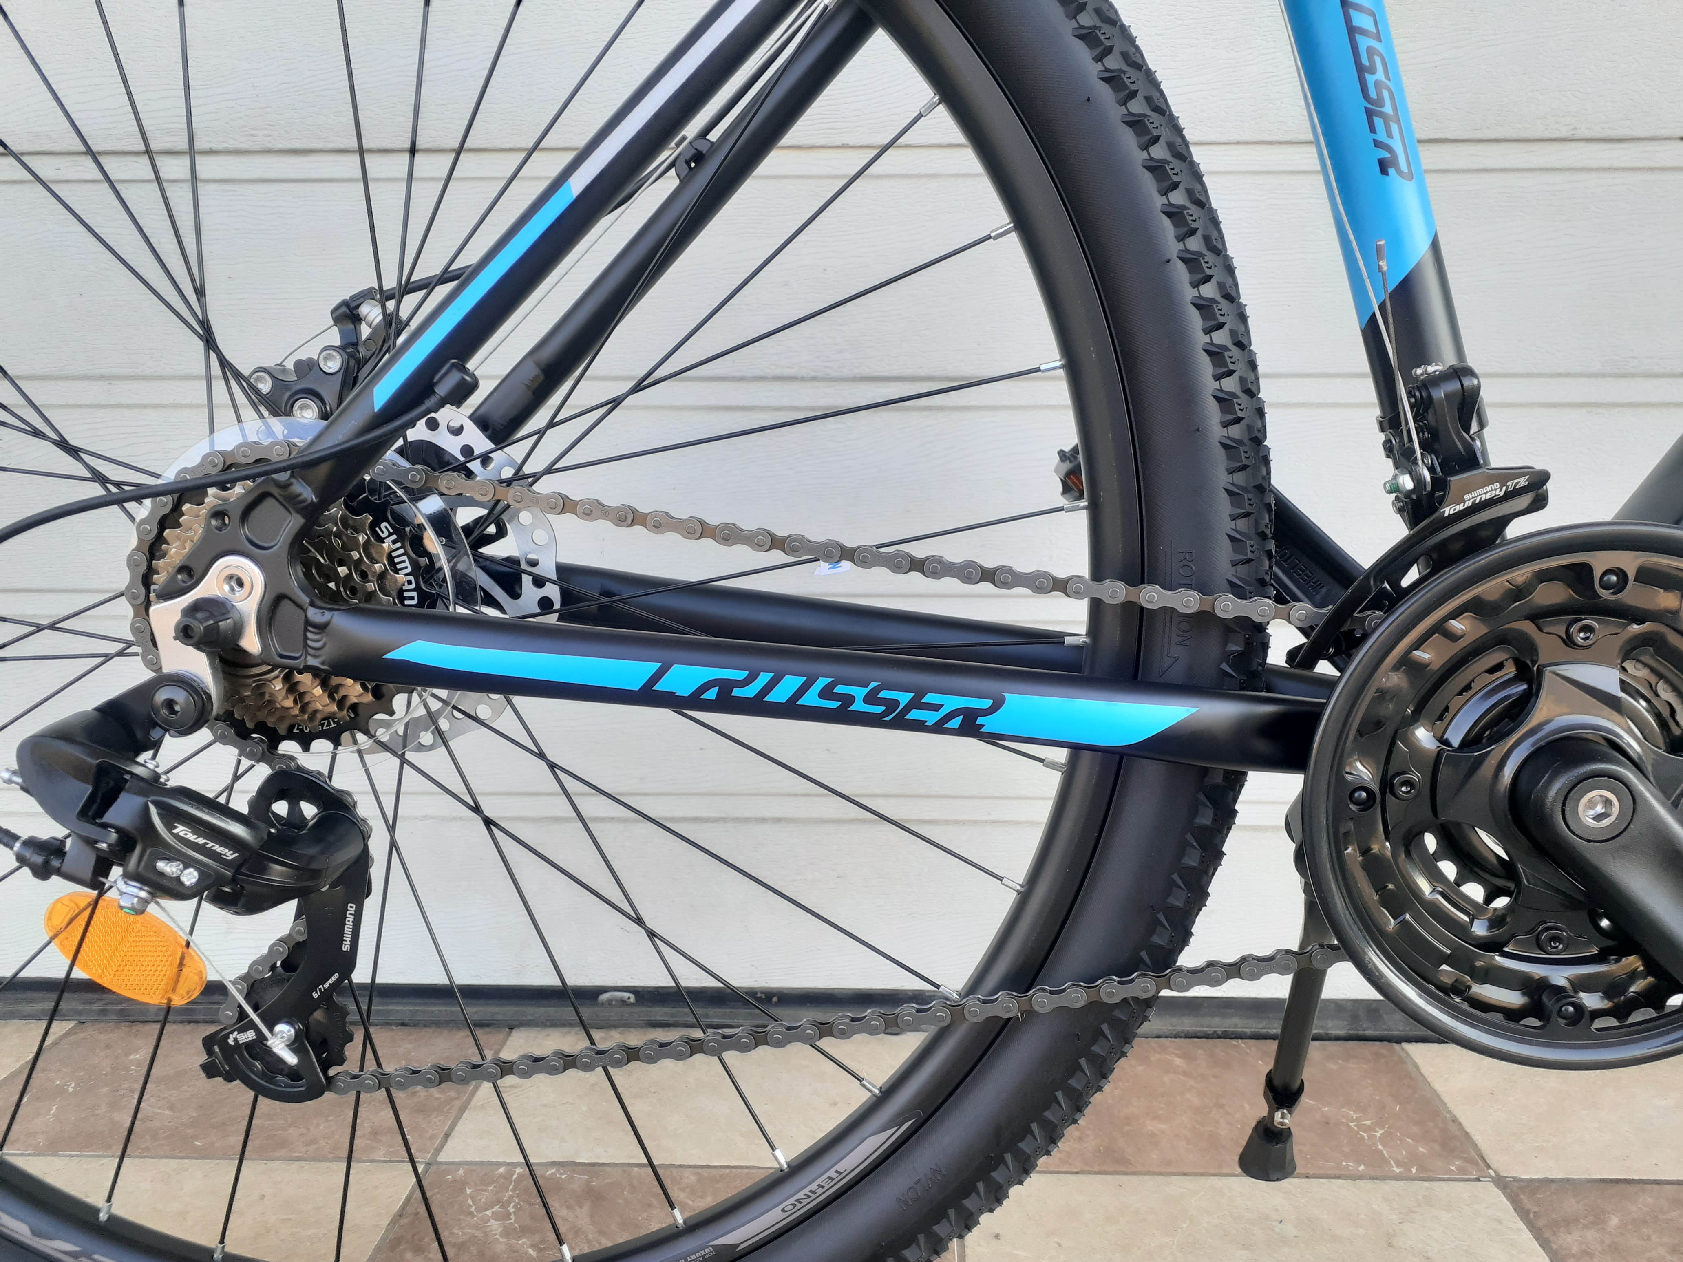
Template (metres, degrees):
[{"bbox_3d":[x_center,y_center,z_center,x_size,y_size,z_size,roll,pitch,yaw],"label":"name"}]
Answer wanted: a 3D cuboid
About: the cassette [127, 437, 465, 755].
[{"bbox_3d":[-0.209,-0.008,0.476,0.118,0.118,0.036,1,10,4],"label":"cassette"}]

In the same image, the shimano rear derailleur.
[{"bbox_3d":[-0.237,0.099,0.485,0.115,0.182,0.066,1,10,4],"label":"shimano rear derailleur"}]

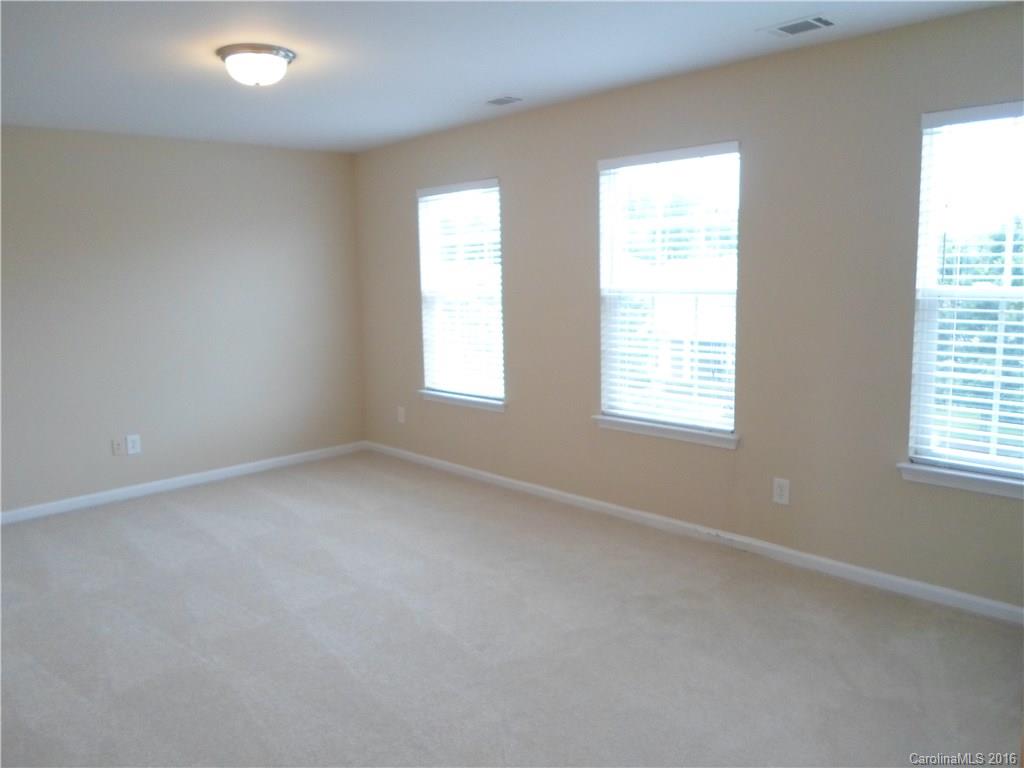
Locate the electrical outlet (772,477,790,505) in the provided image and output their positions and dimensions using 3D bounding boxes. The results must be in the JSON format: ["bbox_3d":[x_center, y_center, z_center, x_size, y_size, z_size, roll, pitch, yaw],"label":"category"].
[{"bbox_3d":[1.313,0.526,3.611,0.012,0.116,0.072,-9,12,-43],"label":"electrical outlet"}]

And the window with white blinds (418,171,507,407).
[{"bbox_3d":[-0.355,-0.624,5.241,0.100,1.530,0.910,-9,12,-43],"label":"window with white blinds"}]

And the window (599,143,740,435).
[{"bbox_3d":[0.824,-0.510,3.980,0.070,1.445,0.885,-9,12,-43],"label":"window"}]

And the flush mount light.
[{"bbox_3d":[-1.104,-1.367,3.220,0.340,0.135,0.340,-9,12,-43],"label":"flush mount light"}]

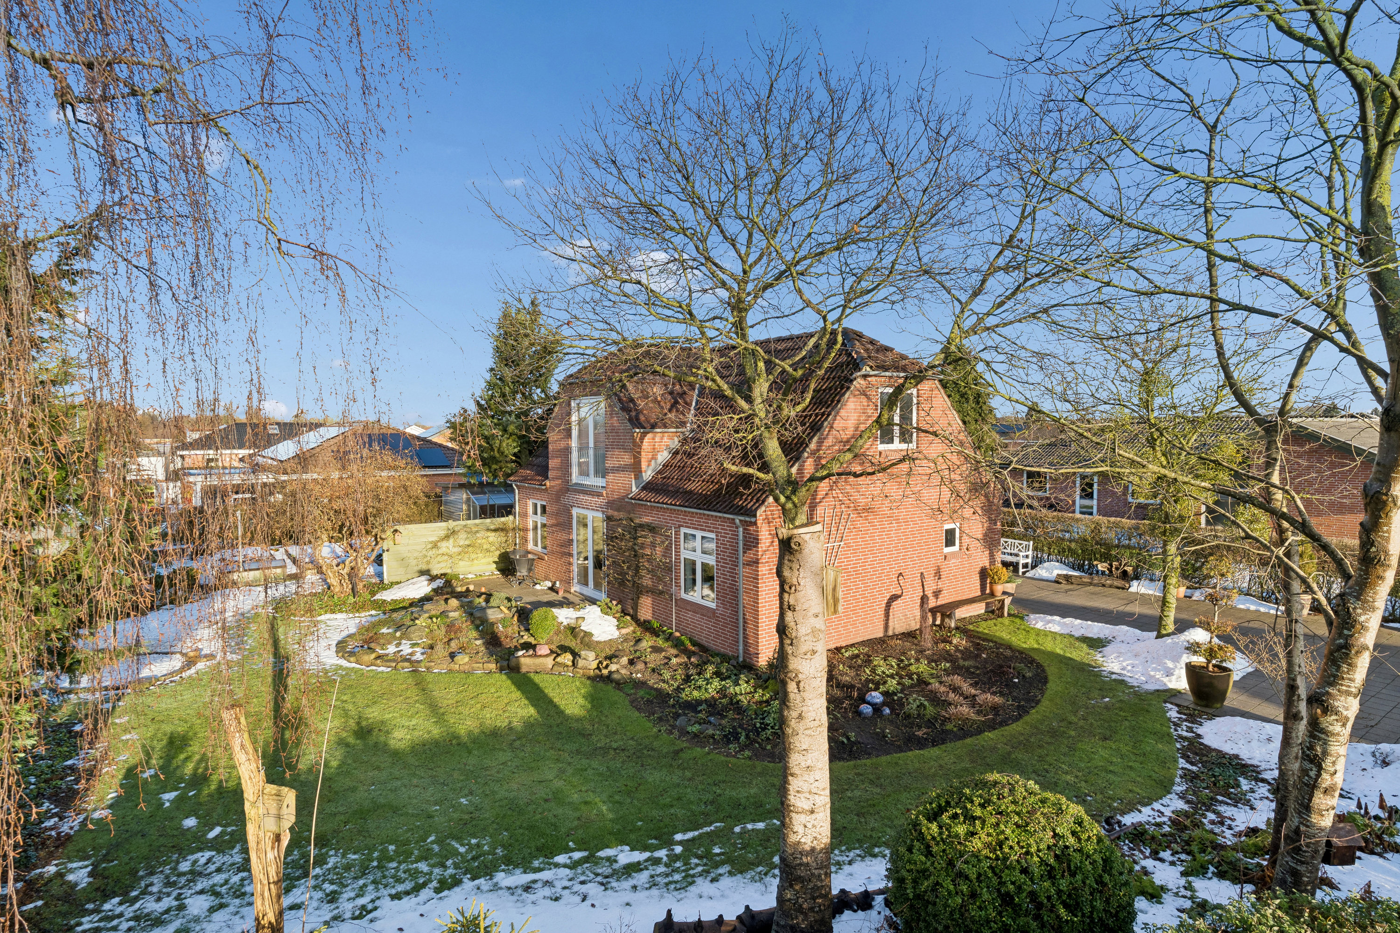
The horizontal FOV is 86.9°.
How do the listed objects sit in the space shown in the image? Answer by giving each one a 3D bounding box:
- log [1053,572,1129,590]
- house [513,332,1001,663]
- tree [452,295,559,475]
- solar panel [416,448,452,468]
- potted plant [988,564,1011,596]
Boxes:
[{"bbox_3d":[10.128,2.964,19.060,1.760,0.260,0.270,1,4,28],"label":"log"},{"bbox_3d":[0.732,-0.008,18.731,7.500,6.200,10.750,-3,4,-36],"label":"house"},{"bbox_3d":[-6.299,-1.537,25.928,4.600,8.658,4.600,-3,4,-36],"label":"tree"},{"bbox_3d":[-11.465,-0.392,31.756,1.030,0.040,1.690,-2,28,-33],"label":"solar panel"},{"bbox_3d":[6.504,2.491,16.139,0.480,0.700,0.480,-3,4,-36],"label":"potted plant"}]

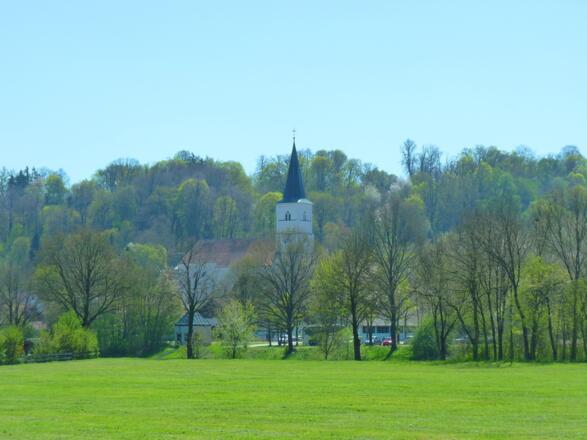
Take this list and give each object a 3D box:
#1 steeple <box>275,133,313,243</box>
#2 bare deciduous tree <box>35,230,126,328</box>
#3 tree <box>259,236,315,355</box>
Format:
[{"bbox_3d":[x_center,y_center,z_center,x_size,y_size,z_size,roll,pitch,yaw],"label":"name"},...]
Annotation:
[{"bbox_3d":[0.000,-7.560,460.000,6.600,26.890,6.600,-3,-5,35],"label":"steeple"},{"bbox_3d":[-31.690,10.340,285.000,13.690,17.550,13.000,0,-4,0],"label":"bare deciduous tree"},{"bbox_3d":[-1.040,11.230,285.000,8.330,17.550,8.500,0,-4,0],"label":"tree"}]

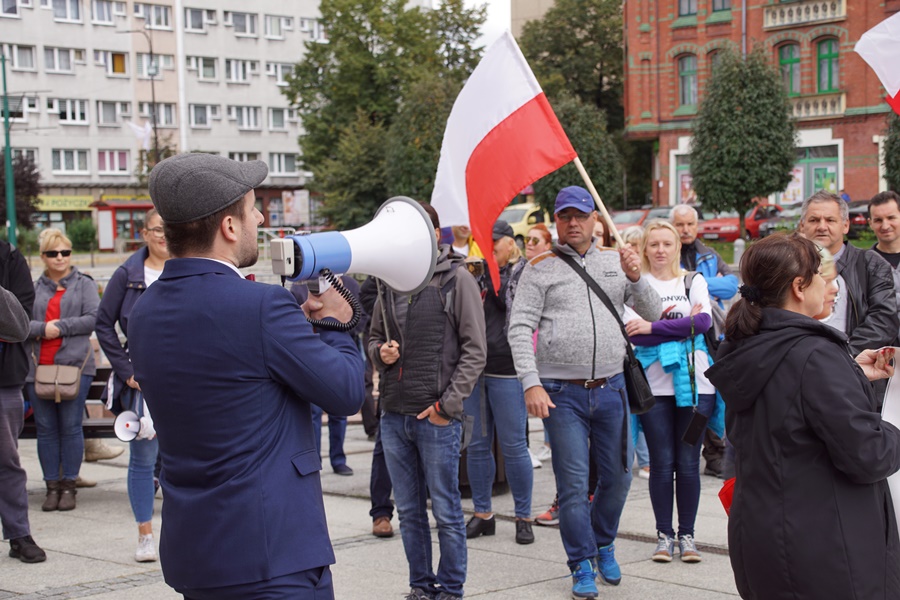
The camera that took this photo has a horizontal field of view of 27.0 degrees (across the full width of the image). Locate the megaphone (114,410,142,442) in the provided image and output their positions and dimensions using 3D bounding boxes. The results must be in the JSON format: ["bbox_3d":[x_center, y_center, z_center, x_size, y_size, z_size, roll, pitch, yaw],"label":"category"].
[{"bbox_3d":[-1.551,0.635,9.438,0.165,0.175,0.250,0,-3,24],"label":"megaphone"}]

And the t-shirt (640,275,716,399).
[{"bbox_3d":[1.078,0.163,9.127,0.430,0.600,0.270,-1,3,6],"label":"t-shirt"}]

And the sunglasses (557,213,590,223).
[{"bbox_3d":[0.544,-0.367,8.300,0.150,0.045,0.140,-1,3,9],"label":"sunglasses"}]

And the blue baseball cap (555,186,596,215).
[{"bbox_3d":[0.551,-0.440,8.296,0.180,0.128,0.260,-1,3,9],"label":"blue baseball cap"}]

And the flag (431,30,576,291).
[{"bbox_3d":[0.239,-0.623,8.370,0.660,1.150,0.300,-2,3,-6],"label":"flag"}]

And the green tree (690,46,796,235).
[{"bbox_3d":[8.923,-4.728,57.000,3.150,5.950,3.150,-1,3,0],"label":"green tree"}]

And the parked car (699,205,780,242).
[{"bbox_3d":[9.650,-2.433,62.500,1.650,1.420,3.900,1,4,44],"label":"parked car"}]

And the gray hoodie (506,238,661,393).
[{"bbox_3d":[0.597,0.069,8.328,0.640,0.660,0.380,-2,3,-6],"label":"gray hoodie"}]

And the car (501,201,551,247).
[{"bbox_3d":[2.623,-2.587,66.000,1.660,1.580,3.800,1,4,41],"label":"car"}]

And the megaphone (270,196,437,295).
[{"bbox_3d":[-0.251,-0.113,4.350,0.380,0.240,0.235,-7,5,-39],"label":"megaphone"}]

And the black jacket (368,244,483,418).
[{"bbox_3d":[-0.100,0.144,8.293,0.500,0.770,0.320,-1,3,14],"label":"black jacket"}]

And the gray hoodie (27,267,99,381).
[{"bbox_3d":[-2.294,0.139,11.072,0.430,0.660,0.280,-2,3,-3],"label":"gray hoodie"}]

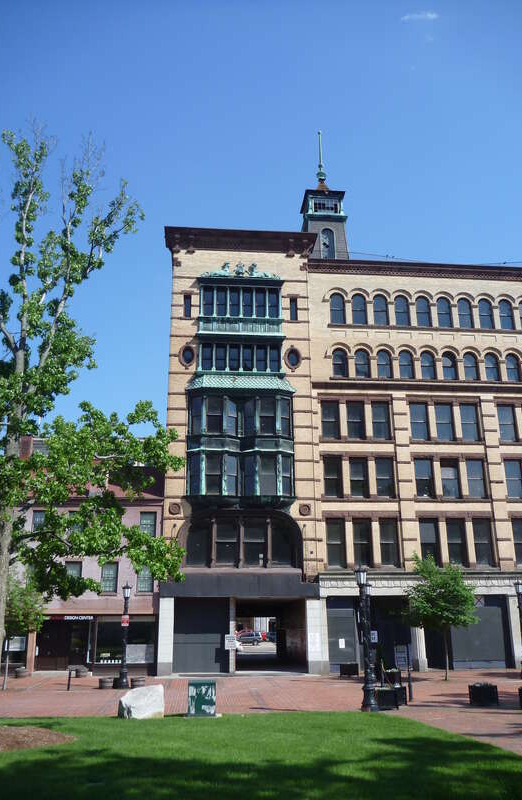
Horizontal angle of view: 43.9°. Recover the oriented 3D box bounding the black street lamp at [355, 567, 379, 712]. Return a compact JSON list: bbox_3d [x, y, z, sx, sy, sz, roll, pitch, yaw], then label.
[{"bbox_3d":[3.616,8.139,22.318,0.500,4.650,0.500,-1,-18,0],"label":"black street lamp"}]

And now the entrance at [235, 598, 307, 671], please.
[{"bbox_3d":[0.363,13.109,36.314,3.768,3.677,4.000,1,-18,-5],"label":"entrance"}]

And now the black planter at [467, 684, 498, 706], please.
[{"bbox_3d":[7.796,10.341,22.739,0.780,0.618,0.750,-1,-18,0],"label":"black planter"}]

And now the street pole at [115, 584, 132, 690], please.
[{"bbox_3d":[-5.924,10.368,28.638,0.440,4.413,0.440,-1,-18,0],"label":"street pole"}]

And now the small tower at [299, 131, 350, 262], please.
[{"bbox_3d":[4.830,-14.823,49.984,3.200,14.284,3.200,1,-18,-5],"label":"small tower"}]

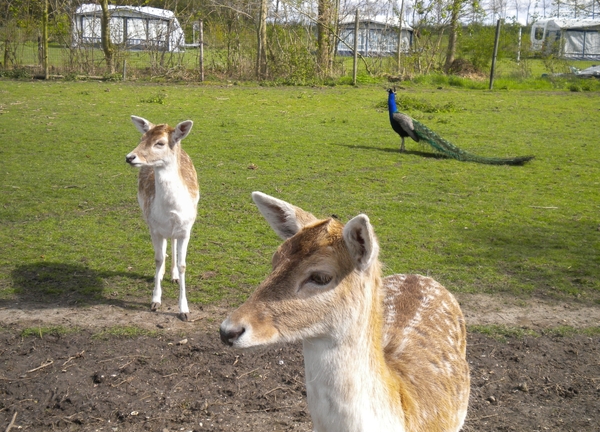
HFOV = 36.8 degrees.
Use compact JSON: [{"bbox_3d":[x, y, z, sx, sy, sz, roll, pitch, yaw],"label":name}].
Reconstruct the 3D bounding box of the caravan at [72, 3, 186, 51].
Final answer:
[{"bbox_3d":[-9.952,-10.880,52.300,5.700,2.600,3.700,3,12,6],"label":"caravan"}]

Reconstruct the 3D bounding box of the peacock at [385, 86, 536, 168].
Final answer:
[{"bbox_3d":[2.066,-1.199,11.619,1.897,0.830,0.340,6,13,19],"label":"peacock"}]

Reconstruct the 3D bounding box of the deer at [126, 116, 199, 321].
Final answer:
[{"bbox_3d":[-0.778,-0.060,5.245,0.400,1.120,1.100,0,12,-8],"label":"deer"}]

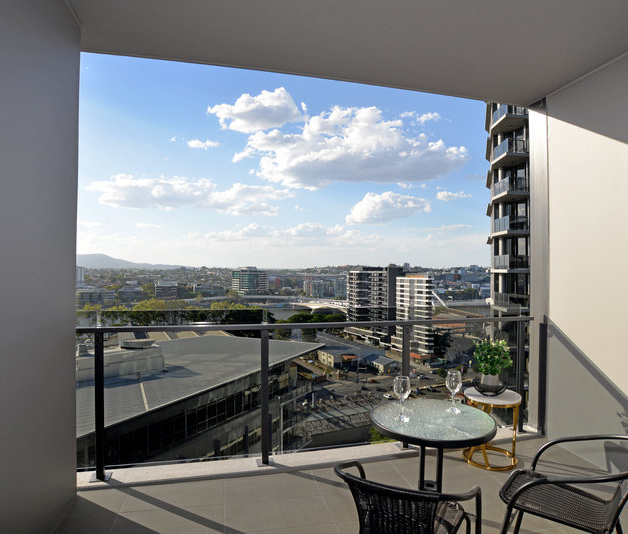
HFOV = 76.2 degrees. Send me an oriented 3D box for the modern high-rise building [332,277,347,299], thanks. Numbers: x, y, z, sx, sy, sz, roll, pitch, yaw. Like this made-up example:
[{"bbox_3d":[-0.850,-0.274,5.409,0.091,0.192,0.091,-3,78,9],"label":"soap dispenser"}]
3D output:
[{"bbox_3d":[41.727,33.249,629.861,24.000,34.000,22.000,0,0,12],"label":"modern high-rise building"}]

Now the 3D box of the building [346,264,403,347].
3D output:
[{"bbox_3d":[43.200,25.221,279.893,17.000,52.000,49.000,0,0,-29],"label":"building"}]

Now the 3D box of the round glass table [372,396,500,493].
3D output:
[{"bbox_3d":[0.633,1.134,2.107,0.585,0.690,0.585,0,0,0],"label":"round glass table"}]

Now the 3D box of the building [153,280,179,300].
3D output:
[{"bbox_3d":[-224.881,34.661,609.855,34.000,29.000,26.000,0,0,-6],"label":"building"}]

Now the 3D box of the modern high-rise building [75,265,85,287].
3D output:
[{"bbox_3d":[-535.629,25.970,909.895,26.000,50.000,26.000,0,0,-18],"label":"modern high-rise building"}]

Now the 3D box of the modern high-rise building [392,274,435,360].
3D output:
[{"bbox_3d":[62.400,28.562,243.378,12.000,50.000,23.000,0,0,-44],"label":"modern high-rise building"}]

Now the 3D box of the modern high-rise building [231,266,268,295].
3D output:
[{"bbox_3d":[-110.372,23.510,689.904,50.000,47.000,32.000,0,0,-27],"label":"modern high-rise building"}]

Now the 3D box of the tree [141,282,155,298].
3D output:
[{"bbox_3d":[-237.203,34.987,569.853,18.000,21.000,18.000,0,0,0],"label":"tree"}]

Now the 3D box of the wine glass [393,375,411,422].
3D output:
[{"bbox_3d":[0.465,0.686,2.097,0.089,0.216,0.089,0,0,0],"label":"wine glass"}]

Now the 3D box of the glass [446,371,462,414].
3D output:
[{"bbox_3d":[0.780,0.688,2.225,0.087,0.214,0.087,0,0,0],"label":"glass"}]

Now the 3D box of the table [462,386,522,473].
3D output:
[{"bbox_3d":[1.364,1.241,3.096,0.420,0.485,0.420,0,0,0],"label":"table"}]

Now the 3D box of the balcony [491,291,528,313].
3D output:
[{"bbox_3d":[17.000,2.945,33.287,3.400,1.420,2.800,0,0,-9],"label":"balcony"}]

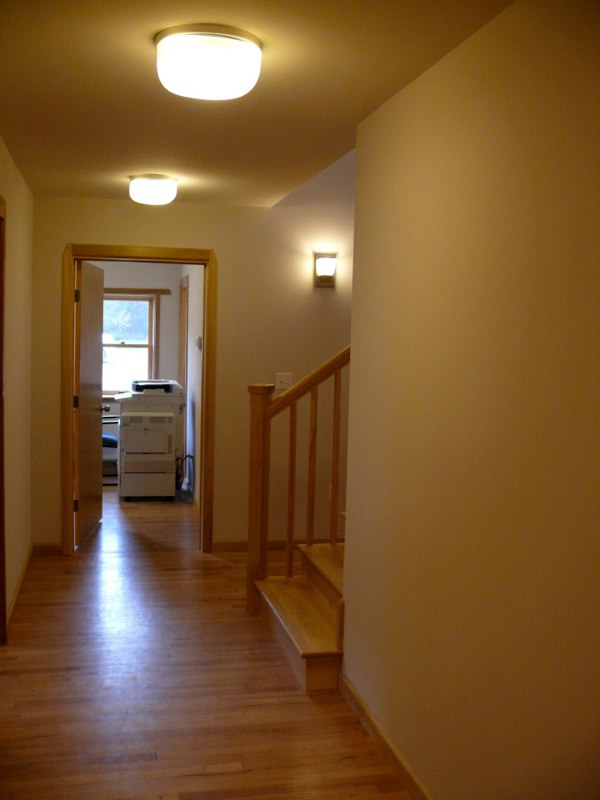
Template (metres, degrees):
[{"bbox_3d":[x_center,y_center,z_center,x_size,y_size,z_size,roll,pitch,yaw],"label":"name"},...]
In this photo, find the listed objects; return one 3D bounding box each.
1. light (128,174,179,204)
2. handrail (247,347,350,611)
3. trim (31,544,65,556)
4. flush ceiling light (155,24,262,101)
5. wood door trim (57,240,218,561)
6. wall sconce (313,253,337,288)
[{"bbox_3d":[-0.848,-1.213,4.685,0.285,0.135,0.285,0,5,-13],"label":"light"},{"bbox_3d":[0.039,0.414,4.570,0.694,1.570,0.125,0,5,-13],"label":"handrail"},{"bbox_3d":[-1.718,1.024,5.510,0.199,0.086,0.020,1,5,-11],"label":"trim"},{"bbox_3d":[-0.279,-1.016,2.460,0.320,0.136,0.320,0,5,-13],"label":"flush ceiling light"},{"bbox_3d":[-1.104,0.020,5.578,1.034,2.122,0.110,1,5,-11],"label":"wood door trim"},{"bbox_3d":[0.182,-0.908,5.664,0.167,0.243,0.110,1,5,-11],"label":"wall sconce"}]

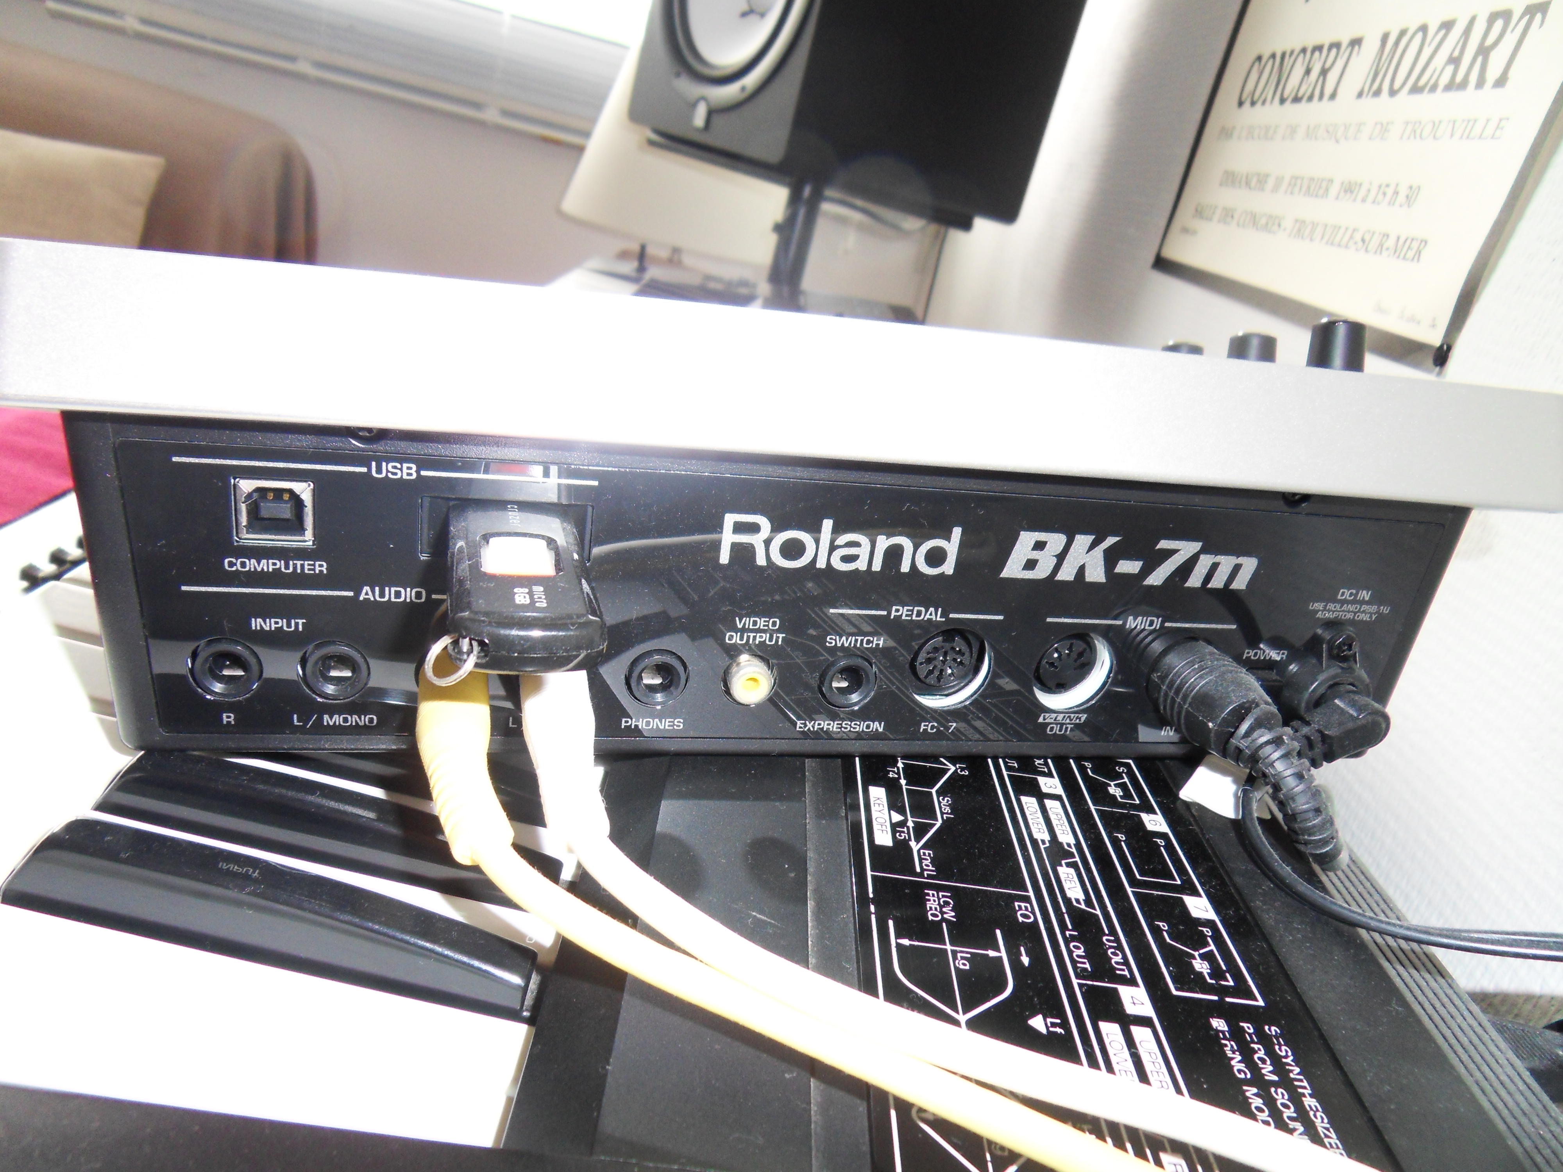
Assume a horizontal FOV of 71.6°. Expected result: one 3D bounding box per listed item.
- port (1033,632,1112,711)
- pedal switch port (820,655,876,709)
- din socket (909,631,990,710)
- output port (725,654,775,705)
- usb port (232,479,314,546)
[{"bbox_3d":[0.061,0.017,0.230,0.018,0.018,0.009,2,20,-13],"label":"port"},{"bbox_3d":[0.013,0.018,0.220,0.012,0.012,0.009,2,20,-13],"label":"pedal switch port"},{"bbox_3d":[0.034,0.016,0.224,0.018,0.018,0.009,2,20,-13],"label":"din socket"},{"bbox_3d":[-0.006,0.018,0.213,0.010,0.010,0.009,2,20,-13],"label":"output port"},{"bbox_3d":[-0.087,-0.014,0.188,0.012,0.011,0.010,2,20,-13],"label":"usb port"}]

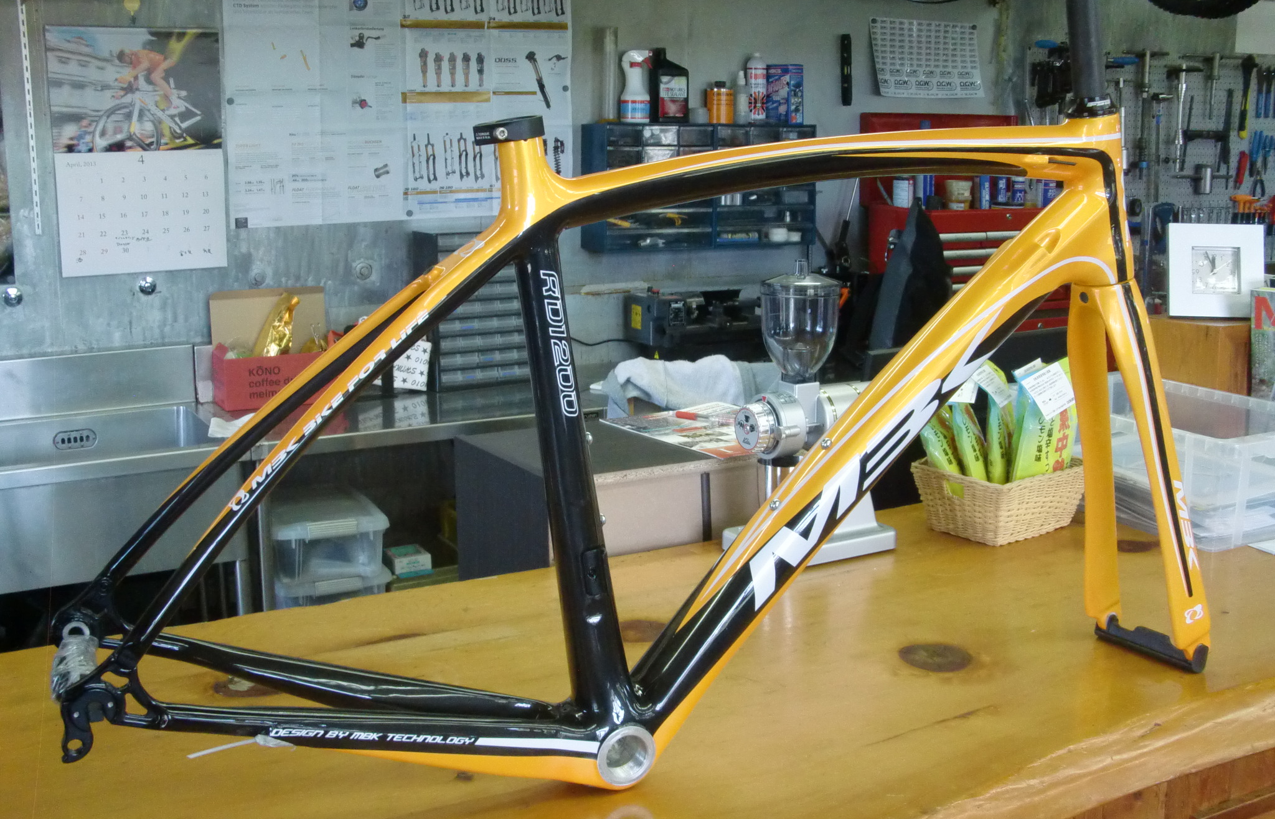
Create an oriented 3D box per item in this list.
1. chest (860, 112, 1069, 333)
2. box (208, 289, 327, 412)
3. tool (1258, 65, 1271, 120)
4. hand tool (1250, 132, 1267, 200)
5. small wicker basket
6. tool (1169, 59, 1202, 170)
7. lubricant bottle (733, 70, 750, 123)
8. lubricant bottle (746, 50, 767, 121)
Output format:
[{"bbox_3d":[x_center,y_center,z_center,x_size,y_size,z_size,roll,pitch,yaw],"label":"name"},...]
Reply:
[{"bbox_3d":[1.103,-0.612,4.617,0.665,0.723,0.345,-6,12,-29],"label":"chest"},{"bbox_3d":[-0.934,-0.162,3.639,0.306,0.284,0.165,-6,12,-26],"label":"box"},{"bbox_3d":[2.454,-1.240,5.472,0.048,0.210,0.022,-6,12,-29],"label":"tool"},{"bbox_3d":[2.452,-0.965,5.522,0.070,0.261,0.024,-6,12,-29],"label":"hand tool"},{"bbox_3d":[0.481,0.112,1.841,0.196,0.088,0.149,-8,13,-37],"label":"small wicker basket"},{"bbox_3d":[2.055,-1.106,5.250,0.141,0.413,0.033,-6,12,-29],"label":"tool"},{"bbox_3d":[0.316,-0.940,4.219,0.040,0.159,0.040,-6,12,-29],"label":"lubricant bottle"},{"bbox_3d":[0.361,-0.972,4.239,0.061,0.214,0.061,0,11,0],"label":"lubricant bottle"}]

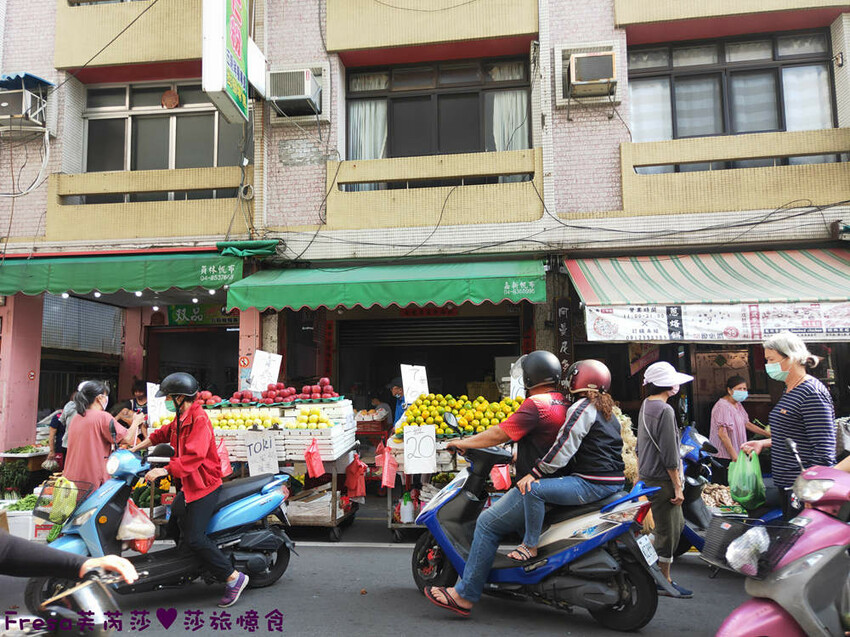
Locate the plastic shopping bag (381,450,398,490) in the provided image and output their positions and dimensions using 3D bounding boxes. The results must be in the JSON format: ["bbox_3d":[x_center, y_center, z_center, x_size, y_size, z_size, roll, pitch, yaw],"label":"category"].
[{"bbox_3d":[-0.313,1.331,4.977,0.180,0.370,0.090,-1,-5,7],"label":"plastic shopping bag"}]

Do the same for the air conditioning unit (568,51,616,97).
[{"bbox_3d":[2.479,-3.608,8.491,0.632,0.438,0.580,-1,-5,7],"label":"air conditioning unit"}]

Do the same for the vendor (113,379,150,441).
[{"bbox_3d":[-2.730,1.303,5.362,0.500,1.470,0.360,-2,-5,9],"label":"vendor"}]

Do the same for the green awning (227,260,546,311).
[{"bbox_3d":[-0.524,-0.479,8.238,4.418,0.767,1.000,-1,-5,7],"label":"green awning"}]

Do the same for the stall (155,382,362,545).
[{"bbox_3d":[-1.626,1.361,5.761,1.830,1.420,1.150,-1,-5,7],"label":"stall"}]

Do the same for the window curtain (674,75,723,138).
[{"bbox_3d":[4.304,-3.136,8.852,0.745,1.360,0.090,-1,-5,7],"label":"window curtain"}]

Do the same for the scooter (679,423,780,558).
[{"bbox_3d":[2.463,1.348,4.313,1.750,1.070,0.660,-2,-5,13],"label":"scooter"}]

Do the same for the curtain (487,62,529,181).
[{"bbox_3d":[1.413,-3.293,9.555,0.680,2.150,0.120,-1,-5,7],"label":"curtain"}]

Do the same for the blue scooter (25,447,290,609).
[{"bbox_3d":[-1.726,1.365,3.838,1.740,1.070,0.660,1,-5,-17],"label":"blue scooter"}]

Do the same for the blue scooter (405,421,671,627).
[{"bbox_3d":[0.655,1.243,3.571,1.760,1.200,0.700,-3,-6,26],"label":"blue scooter"}]

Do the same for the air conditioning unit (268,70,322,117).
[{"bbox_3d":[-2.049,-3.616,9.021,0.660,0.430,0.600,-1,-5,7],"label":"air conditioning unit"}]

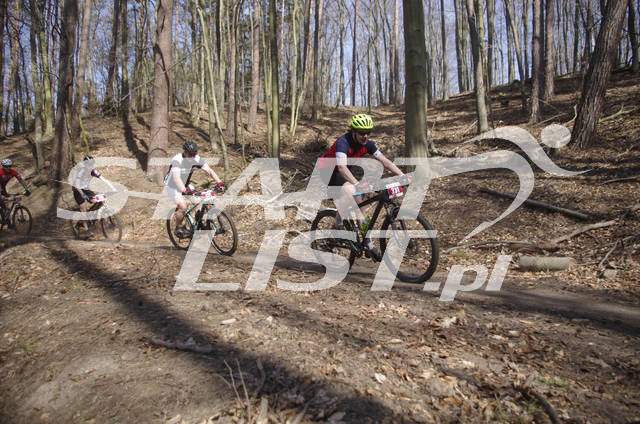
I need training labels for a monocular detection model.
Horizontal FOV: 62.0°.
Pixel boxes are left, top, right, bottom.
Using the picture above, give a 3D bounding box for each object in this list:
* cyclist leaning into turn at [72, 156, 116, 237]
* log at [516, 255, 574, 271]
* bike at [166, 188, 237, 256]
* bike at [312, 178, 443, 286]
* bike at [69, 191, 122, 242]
[{"bbox_3d":[-4.749,-0.310,11.140,0.820,1.640,0.580,-1,8,36],"label":"cyclist leaning into turn"},{"bbox_3d":[2.484,0.568,5.850,0.570,0.165,0.170,0,0,15],"label":"log"},{"bbox_3d":[-1.905,0.155,8.405,1.870,1.040,0.720,1,13,42],"label":"bike"},{"bbox_3d":[0.478,0.194,5.556,0.720,1.040,1.862,-11,6,-39],"label":"bike"},{"bbox_3d":[-4.726,0.153,11.193,1.868,1.040,0.720,-1,8,36],"label":"bike"}]

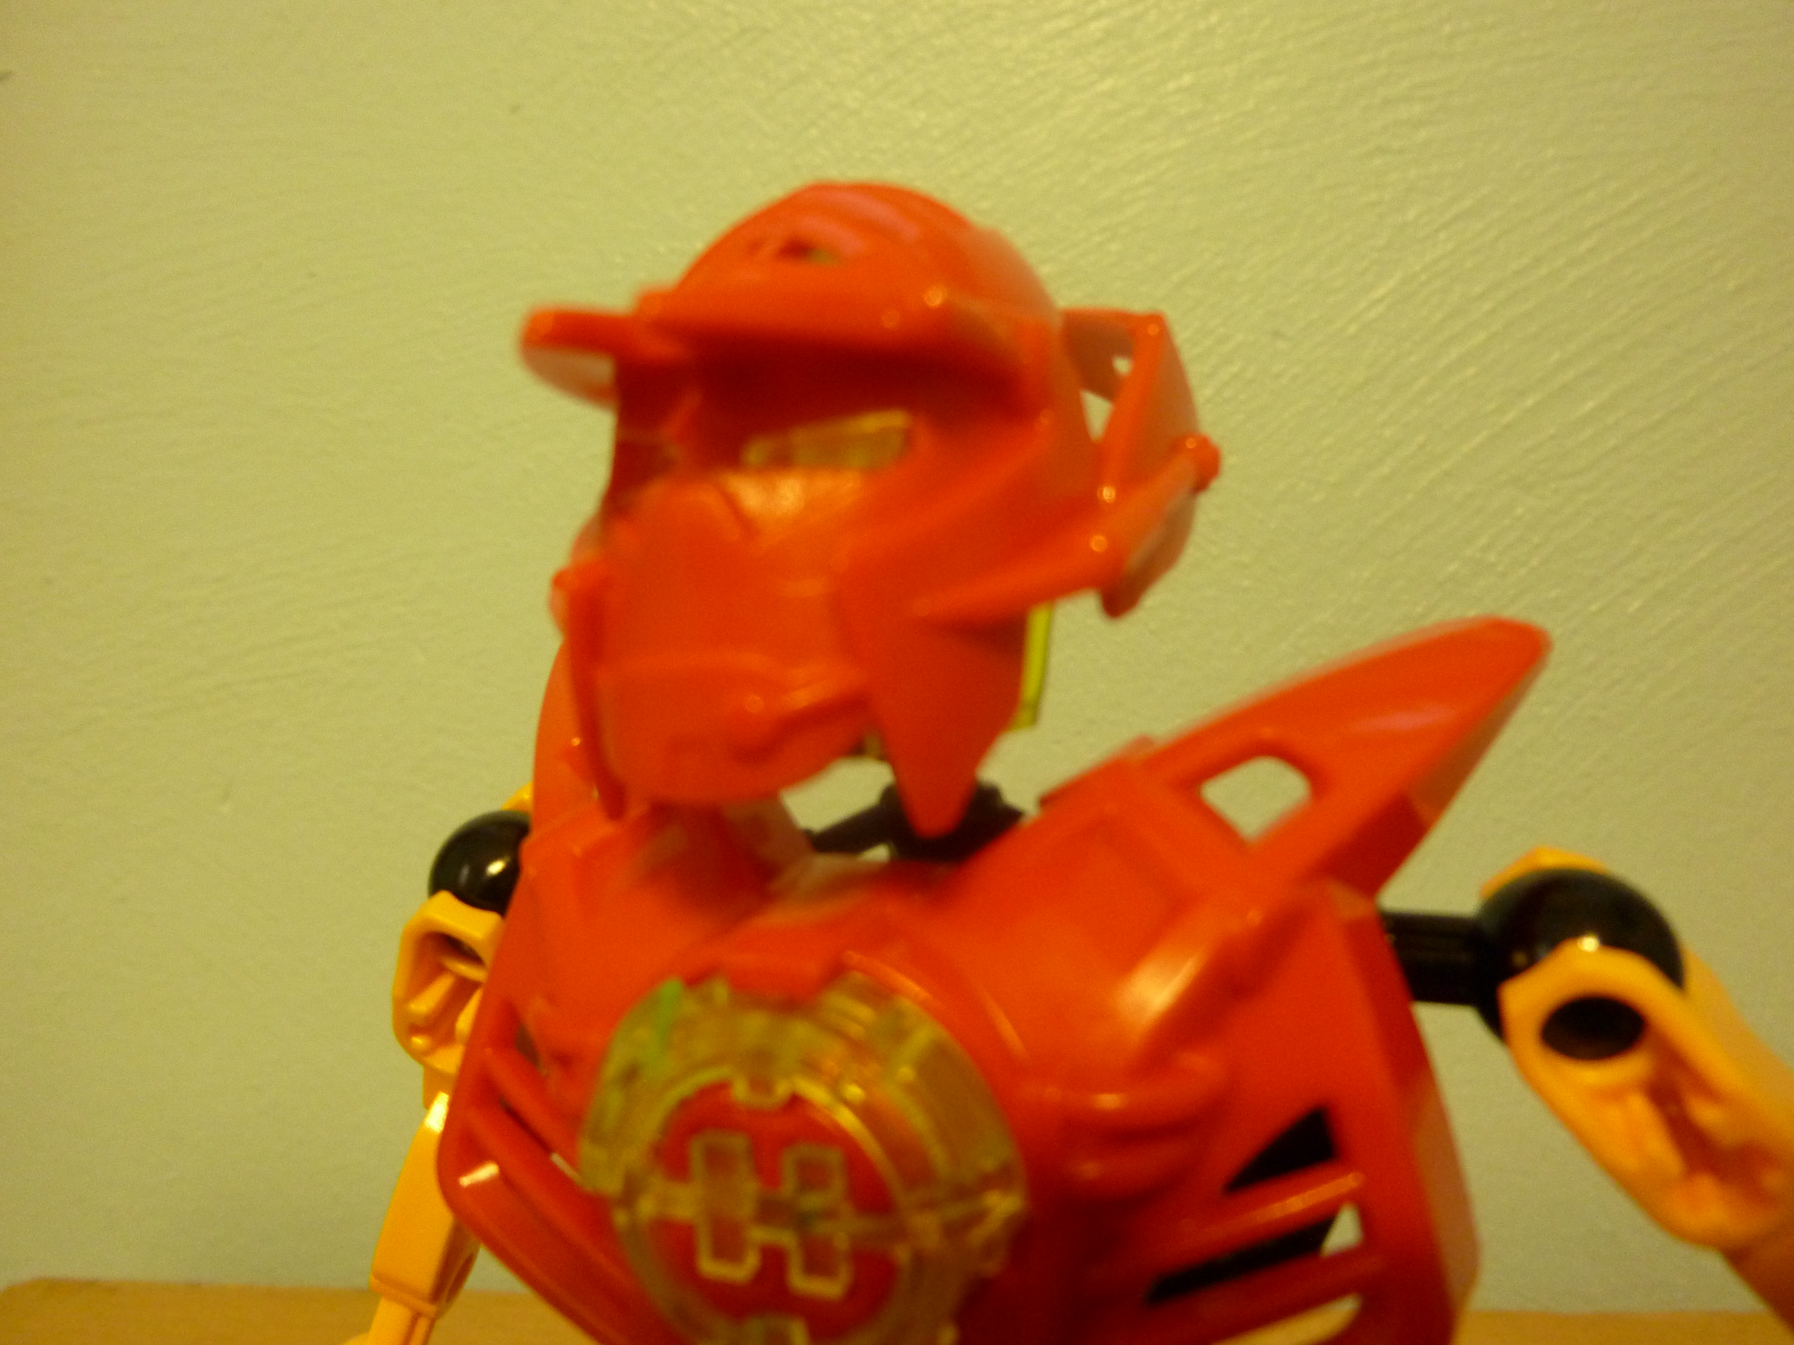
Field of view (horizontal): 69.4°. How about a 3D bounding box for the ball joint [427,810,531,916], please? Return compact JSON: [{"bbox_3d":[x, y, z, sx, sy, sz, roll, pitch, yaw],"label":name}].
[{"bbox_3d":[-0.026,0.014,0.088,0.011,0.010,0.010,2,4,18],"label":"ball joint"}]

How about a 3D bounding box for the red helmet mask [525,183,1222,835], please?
[{"bbox_3d":[-0.003,-0.009,0.069,0.037,0.033,0.028,0,-5,30],"label":"red helmet mask"}]

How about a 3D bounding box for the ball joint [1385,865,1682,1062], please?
[{"bbox_3d":[0.032,0.015,0.068,0.016,0.010,0.010,2,4,18],"label":"ball joint"}]

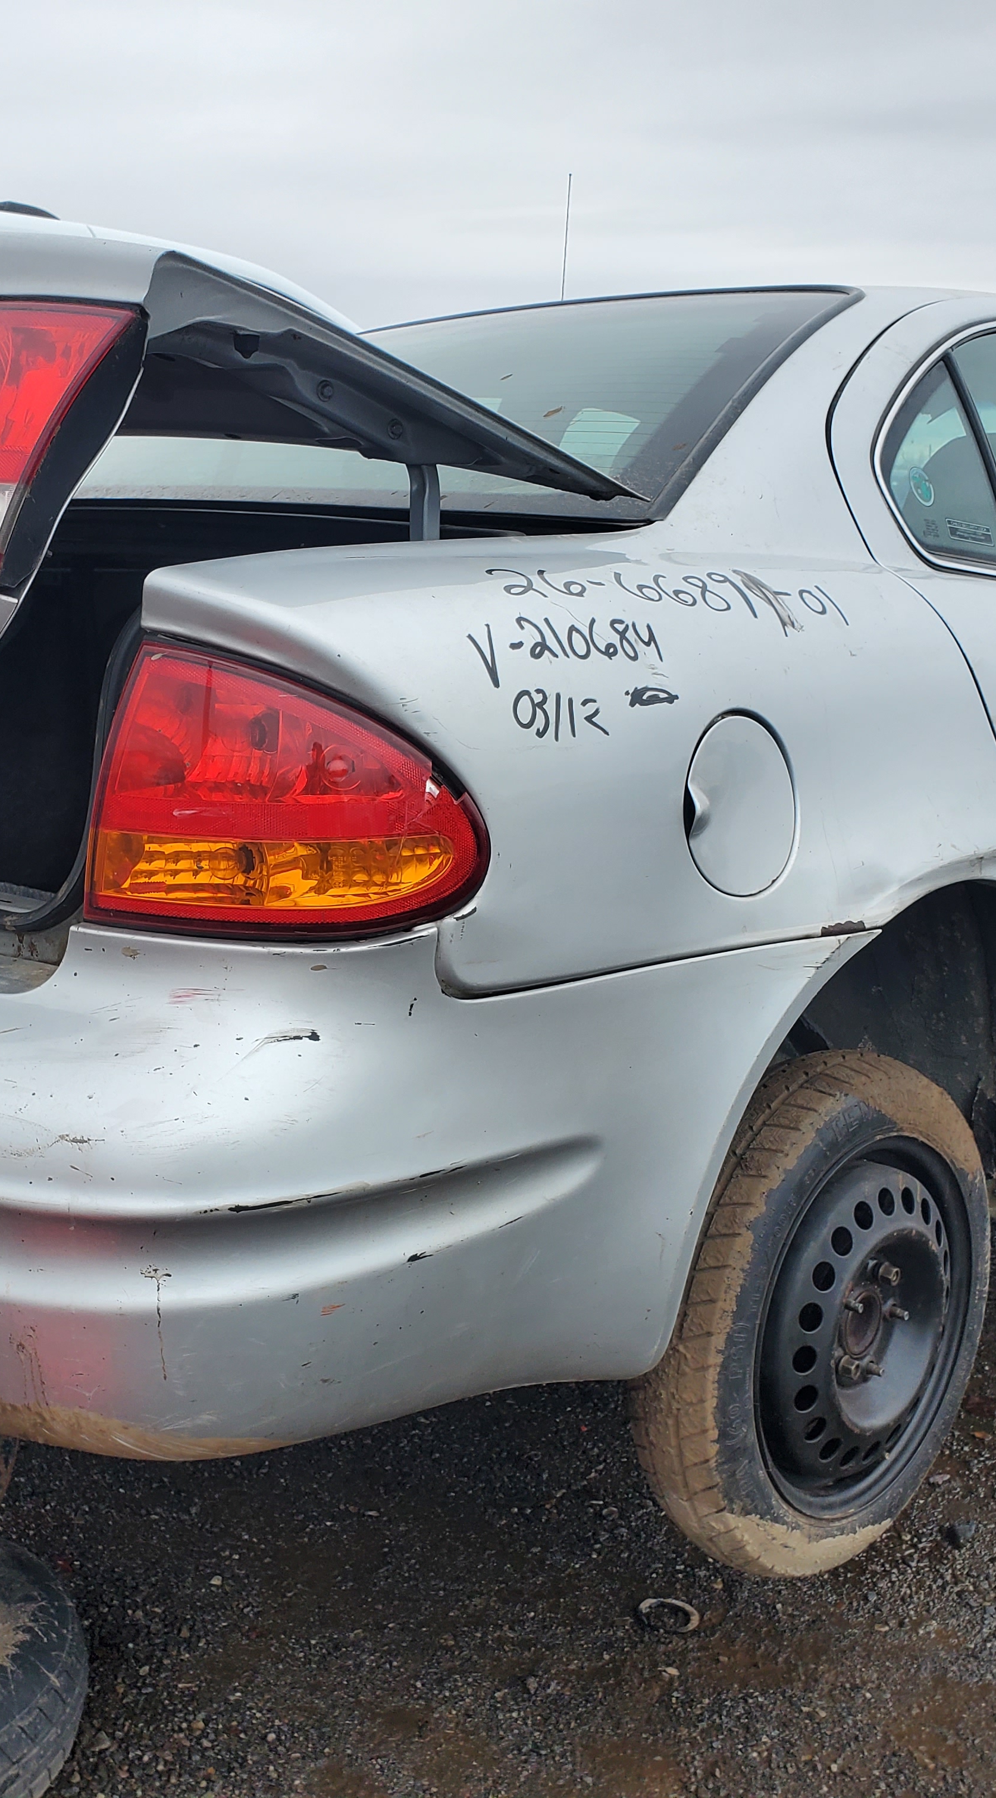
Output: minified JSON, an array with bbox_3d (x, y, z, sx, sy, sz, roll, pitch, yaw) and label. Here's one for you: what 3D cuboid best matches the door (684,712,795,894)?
[{"bbox_3d":[0.202,-0.080,1.548,0.030,0.161,0.161,1,9,44],"label":"door"}]

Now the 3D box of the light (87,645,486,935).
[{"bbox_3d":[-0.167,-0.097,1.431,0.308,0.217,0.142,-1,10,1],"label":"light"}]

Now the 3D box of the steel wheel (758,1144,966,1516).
[{"bbox_3d":[0.359,0.481,2.128,0.190,0.443,0.443,9,14,43],"label":"steel wheel"}]

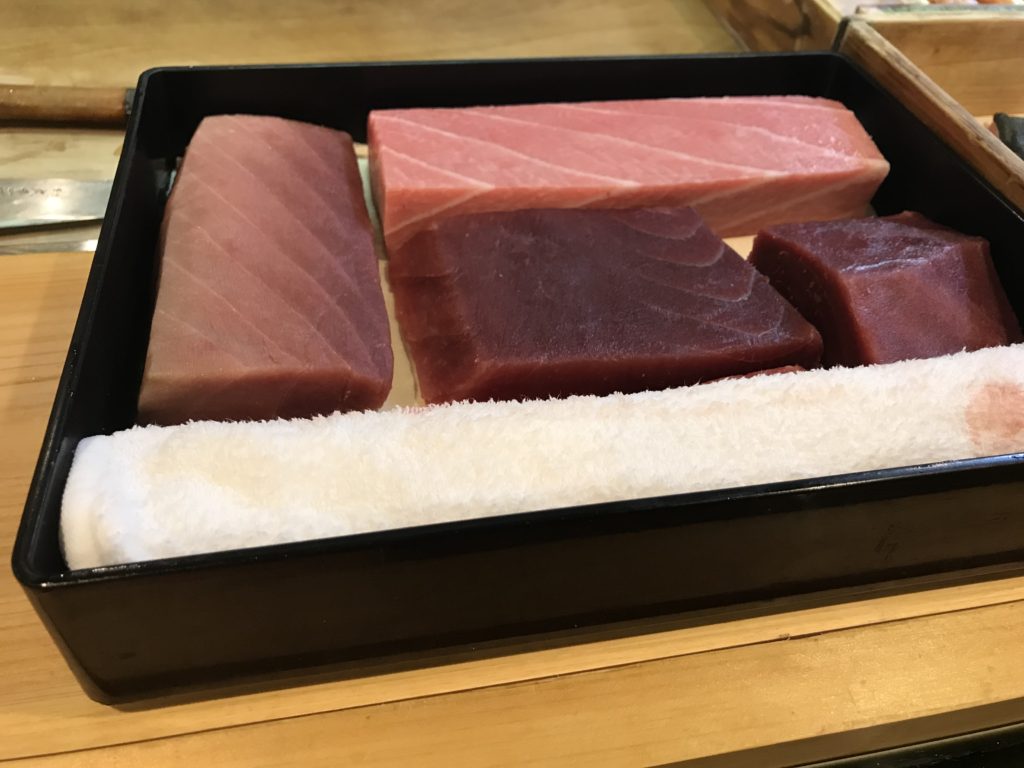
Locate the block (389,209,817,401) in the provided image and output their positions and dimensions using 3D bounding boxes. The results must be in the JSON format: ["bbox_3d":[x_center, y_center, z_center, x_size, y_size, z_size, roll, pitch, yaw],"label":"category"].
[{"bbox_3d":[0.032,-0.034,0.334,0.154,0.023,0.090,-5,46,-10],"label":"block"}]

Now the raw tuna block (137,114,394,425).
[{"bbox_3d":[-0.097,-0.051,0.334,0.083,0.032,0.175,-5,46,-10],"label":"raw tuna block"}]

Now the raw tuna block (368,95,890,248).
[{"bbox_3d":[0.052,-0.101,0.393,0.232,0.034,0.070,-5,46,-10],"label":"raw tuna block"}]

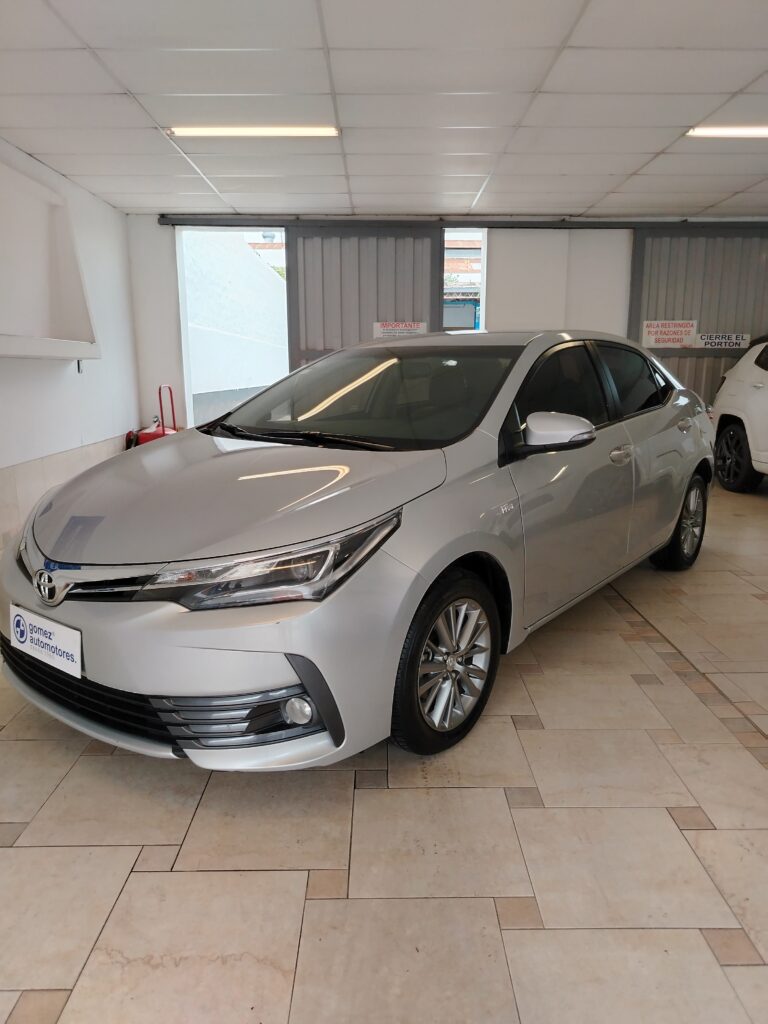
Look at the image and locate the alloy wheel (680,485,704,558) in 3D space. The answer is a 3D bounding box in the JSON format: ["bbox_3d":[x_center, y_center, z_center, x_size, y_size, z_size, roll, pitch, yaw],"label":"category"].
[{"bbox_3d":[1.853,0.067,4.449,0.160,0.440,0.440,9,14,37],"label":"alloy wheel"}]

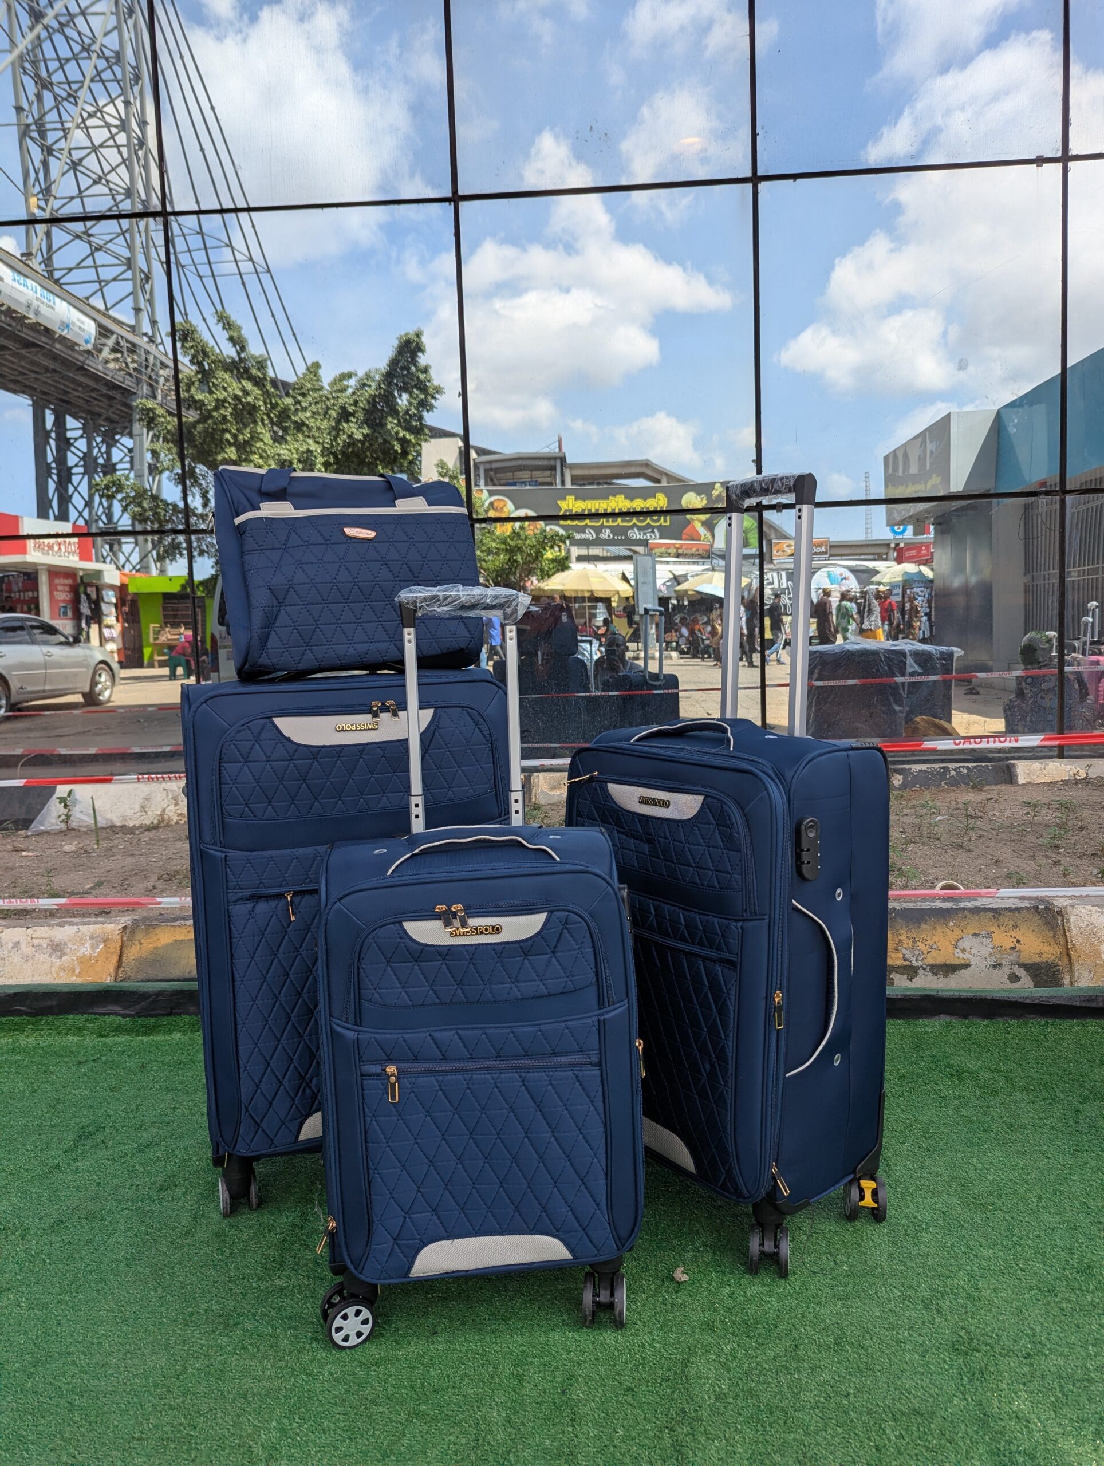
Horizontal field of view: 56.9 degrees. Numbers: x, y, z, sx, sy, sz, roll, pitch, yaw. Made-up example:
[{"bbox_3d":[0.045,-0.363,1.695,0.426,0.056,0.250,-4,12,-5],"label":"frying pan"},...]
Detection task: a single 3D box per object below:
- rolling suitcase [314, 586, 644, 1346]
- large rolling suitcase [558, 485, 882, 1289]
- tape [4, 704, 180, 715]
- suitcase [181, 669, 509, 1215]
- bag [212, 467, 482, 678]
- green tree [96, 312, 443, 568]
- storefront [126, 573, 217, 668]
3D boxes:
[{"bbox_3d":[-0.091,0.272,1.256,0.365,0.900,0.215,-3,5,-6],"label":"rolling suitcase"},{"bbox_3d":[0.239,0.163,1.472,0.255,1.055,0.410,-6,6,-40],"label":"large rolling suitcase"},{"bbox_3d":[-2.414,-0.123,5.350,1.000,0.050,0.020,-2,5,-3],"label":"tape"},{"bbox_3d":[-0.298,0.303,1.615,0.455,0.790,0.295,-3,5,-10],"label":"suitcase"},{"bbox_3d":[-0.312,-0.240,1.566,0.385,0.310,0.210,-3,5,-14],"label":"bag"},{"bbox_3d":[-6.102,-5.087,22.000,7.500,8.100,6.500,-3,5,-15],"label":"green tree"},{"bbox_3d":[-10.508,-3.040,28.000,2.600,2.500,2.200,-4,5,-18],"label":"storefront"}]

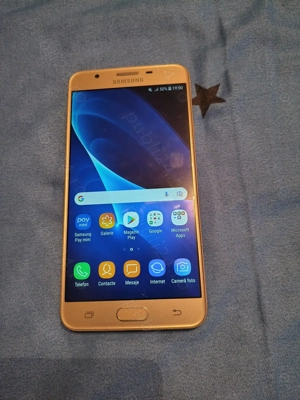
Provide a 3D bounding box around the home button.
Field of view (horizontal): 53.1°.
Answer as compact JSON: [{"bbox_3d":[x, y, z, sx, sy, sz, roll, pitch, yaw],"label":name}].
[{"bbox_3d":[-0.009,0.057,0.149,0.016,0.001,0.006,-3,76,3],"label":"home button"}]

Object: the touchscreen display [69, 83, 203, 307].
[{"bbox_3d":[-0.011,-0.009,0.166,0.069,0.002,0.122,-3,76,3],"label":"touchscreen display"}]

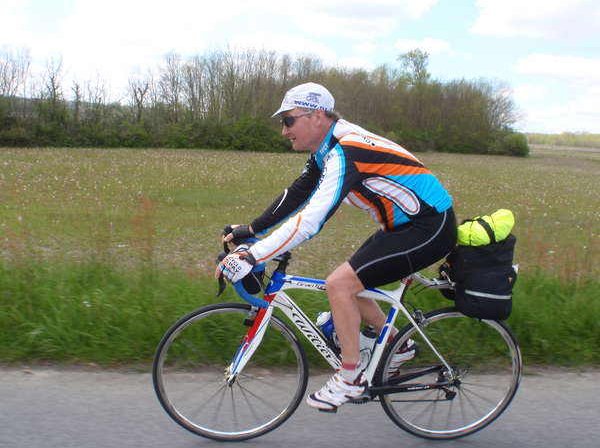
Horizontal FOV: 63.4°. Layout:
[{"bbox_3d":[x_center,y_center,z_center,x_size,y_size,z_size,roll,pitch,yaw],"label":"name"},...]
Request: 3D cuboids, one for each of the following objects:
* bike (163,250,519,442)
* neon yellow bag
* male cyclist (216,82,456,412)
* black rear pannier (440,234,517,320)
[{"bbox_3d":[0.205,0.535,2.123,1.655,0.950,0.440,2,12,-6],"label":"bike"},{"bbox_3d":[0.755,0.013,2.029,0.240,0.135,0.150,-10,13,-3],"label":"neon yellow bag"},{"bbox_3d":[0.166,0.118,2.025,1.000,1.350,0.500,2,12,-6],"label":"male cyclist"},{"bbox_3d":[0.757,0.198,2.076,0.255,0.335,0.270,2,12,-6],"label":"black rear pannier"}]

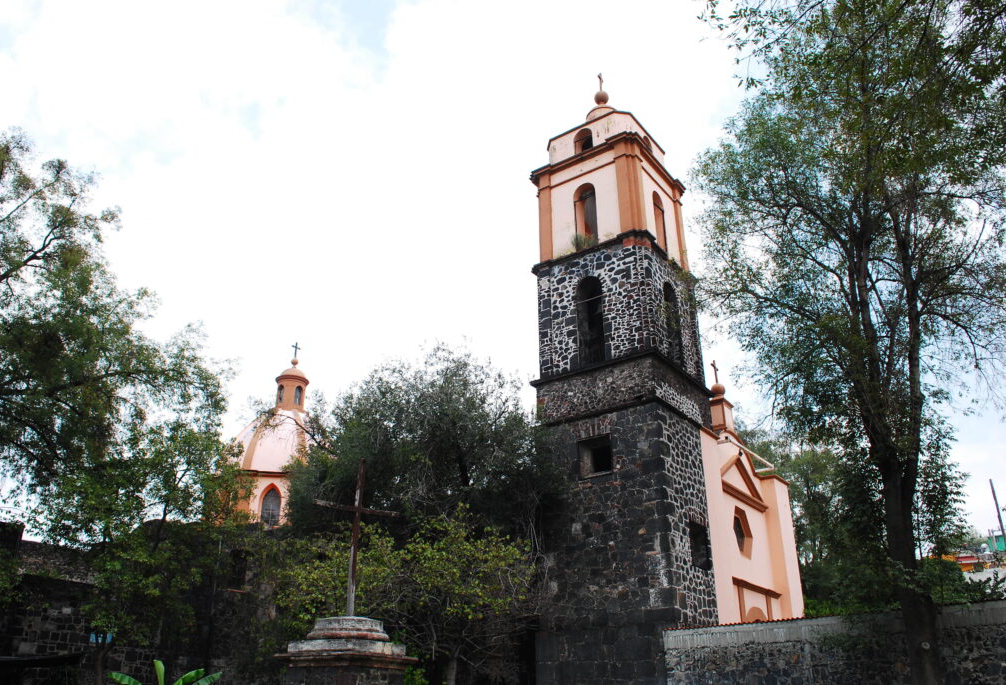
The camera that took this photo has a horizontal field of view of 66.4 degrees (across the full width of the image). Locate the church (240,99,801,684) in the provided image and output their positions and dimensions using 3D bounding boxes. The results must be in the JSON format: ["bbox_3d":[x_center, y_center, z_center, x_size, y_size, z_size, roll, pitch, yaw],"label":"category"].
[{"bbox_3d":[-5.113,5.322,40.883,35.230,27.340,13.130,-16,-30,33],"label":"church"}]

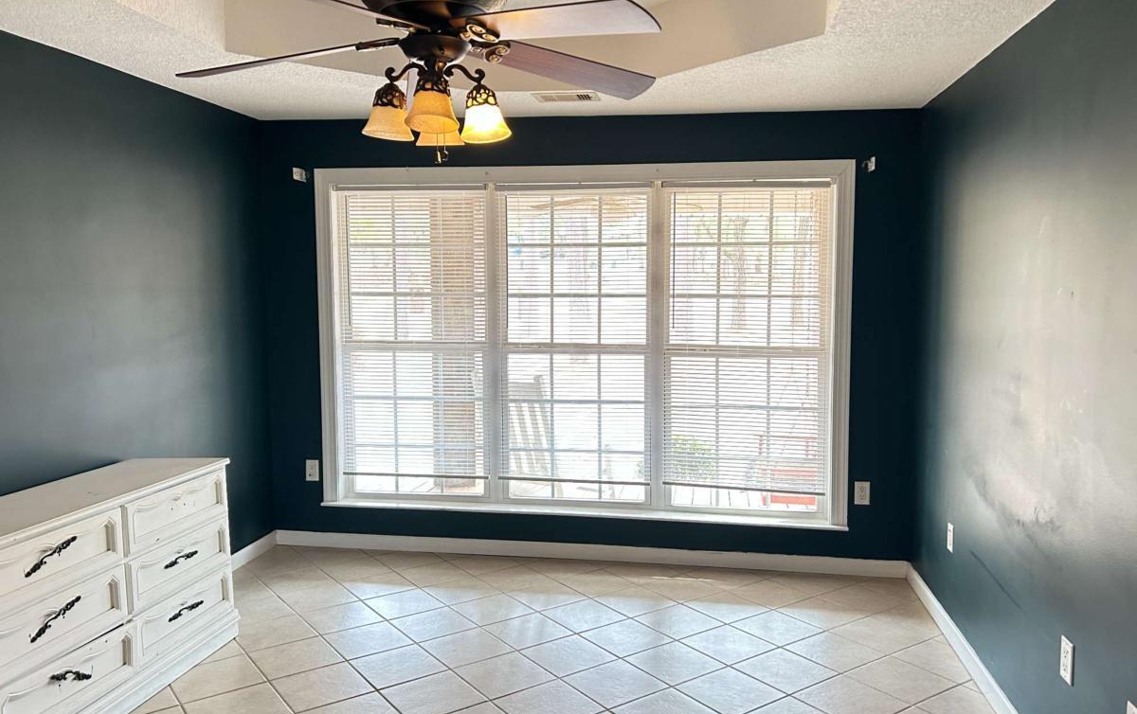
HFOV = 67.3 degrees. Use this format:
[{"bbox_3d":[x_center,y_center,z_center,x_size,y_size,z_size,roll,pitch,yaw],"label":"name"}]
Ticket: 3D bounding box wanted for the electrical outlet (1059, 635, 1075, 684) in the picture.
[{"bbox_3d":[1.472,0.898,2.522,0.010,0.122,0.079,1,5,9],"label":"electrical outlet"}]

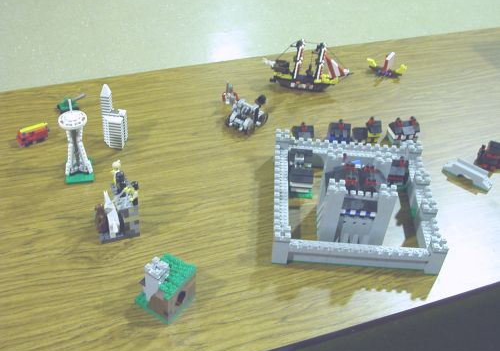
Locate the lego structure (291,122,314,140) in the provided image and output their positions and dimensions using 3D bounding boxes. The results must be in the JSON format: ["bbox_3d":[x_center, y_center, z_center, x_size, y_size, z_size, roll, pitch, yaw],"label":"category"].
[{"bbox_3d":[0.103,-0.083,1.225,0.042,0.052,0.037,-1,42,-7],"label":"lego structure"}]

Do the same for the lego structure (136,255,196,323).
[{"bbox_3d":[-0.124,0.158,0.915,0.066,0.079,0.064,28,47,24],"label":"lego structure"}]

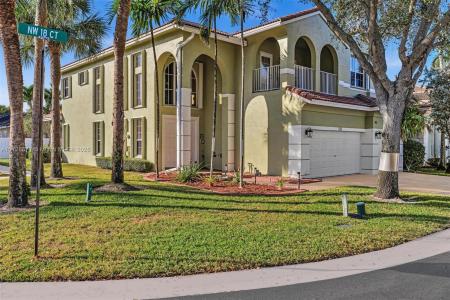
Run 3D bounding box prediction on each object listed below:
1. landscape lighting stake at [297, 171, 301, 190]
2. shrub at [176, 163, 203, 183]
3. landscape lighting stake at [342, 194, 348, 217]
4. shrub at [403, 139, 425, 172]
[{"bbox_3d":[2.455,1.039,12.094,0.100,0.580,0.100,0,1,0],"label":"landscape lighting stake"},{"bbox_3d":[-1.339,0.816,13.692,1.000,0.720,0.950,0,1,0],"label":"shrub"},{"bbox_3d":[2.611,1.192,7.844,0.110,0.510,0.110,0,1,0],"label":"landscape lighting stake"},{"bbox_3d":[10.989,0.301,21.180,1.400,1.750,1.400,-1,2,-42],"label":"shrub"}]

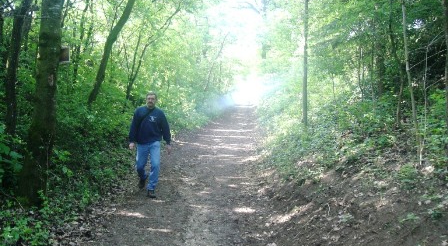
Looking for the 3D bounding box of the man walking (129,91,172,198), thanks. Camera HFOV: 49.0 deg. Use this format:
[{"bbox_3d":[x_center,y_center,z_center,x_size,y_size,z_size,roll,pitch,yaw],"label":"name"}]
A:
[{"bbox_3d":[-1.250,0.365,8.350,0.730,1.750,0.680,0,3,-5],"label":"man walking"}]

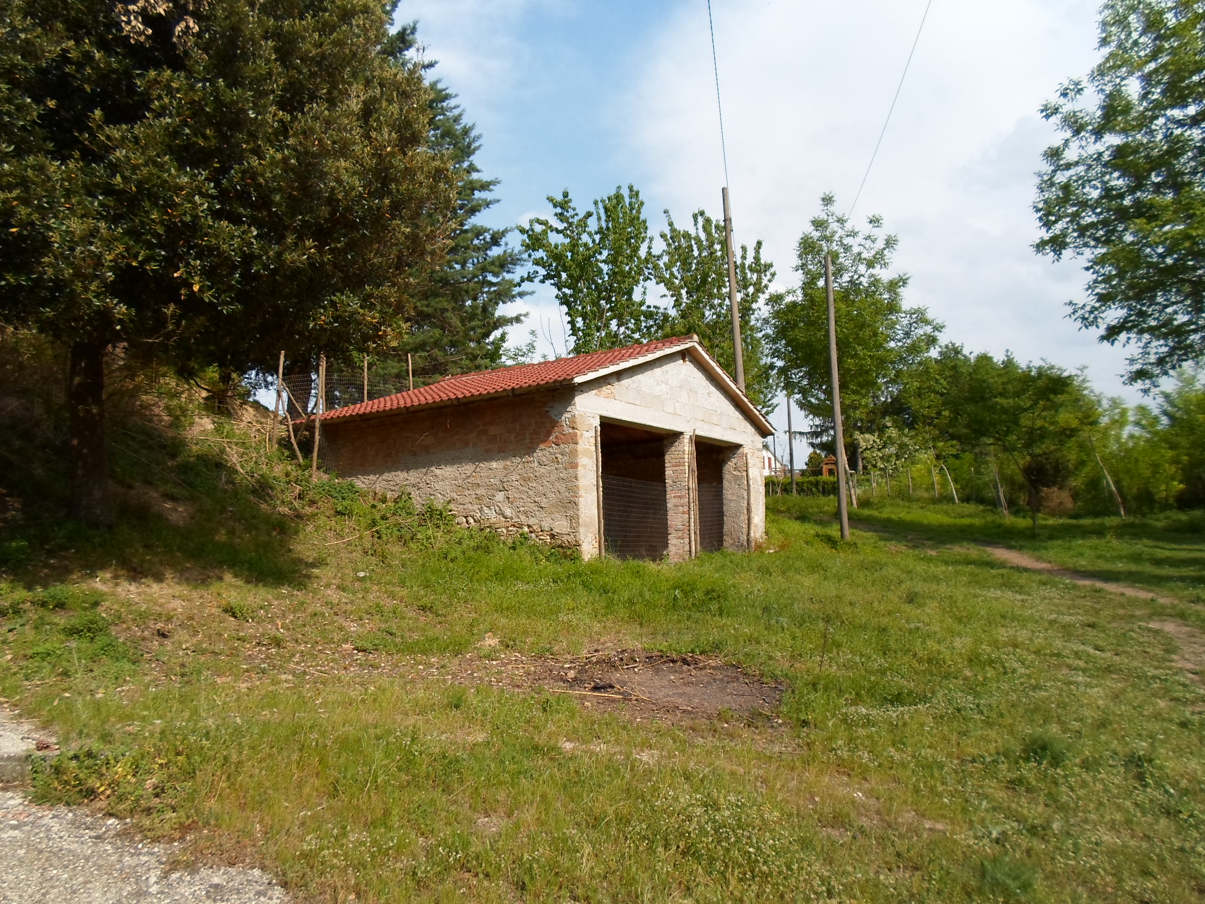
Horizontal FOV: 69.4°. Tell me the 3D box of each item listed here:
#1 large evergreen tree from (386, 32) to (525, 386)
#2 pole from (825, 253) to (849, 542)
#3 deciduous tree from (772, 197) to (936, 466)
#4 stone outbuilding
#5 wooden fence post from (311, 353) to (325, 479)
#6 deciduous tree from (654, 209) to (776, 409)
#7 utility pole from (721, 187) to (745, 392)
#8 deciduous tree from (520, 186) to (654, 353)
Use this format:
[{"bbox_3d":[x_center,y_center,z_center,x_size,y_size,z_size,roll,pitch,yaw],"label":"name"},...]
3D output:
[{"bbox_3d":[-5.476,-6.214,22.303,6.300,14.643,6.300,-2,-6,0],"label":"large evergreen tree"},{"bbox_3d":[5.482,-1.349,20.364,0.190,6.828,0.190,-2,-6,0],"label":"pole"},{"bbox_3d":[7.294,-3.072,26.546,5.100,9.951,5.000,-2,-6,0],"label":"deciduous tree"},{"bbox_3d":[-0.854,0.101,16.665,5.945,3.863,7.748,-6,-7,31],"label":"stone outbuilding"},{"bbox_3d":[-4.584,-0.599,14.008,0.075,2.007,0.075,1,-6,0],"label":"wooden fence post"},{"bbox_3d":[3.027,-2.517,23.248,3.200,8.171,3.200,-2,-6,0],"label":"deciduous tree"},{"bbox_3d":[3.275,-2.459,20.929,0.200,8.113,0.200,-4,-6,0],"label":"utility pole"},{"bbox_3d":[-0.427,-2.927,22.964,3.600,8.466,3.400,-2,-6,0],"label":"deciduous tree"}]

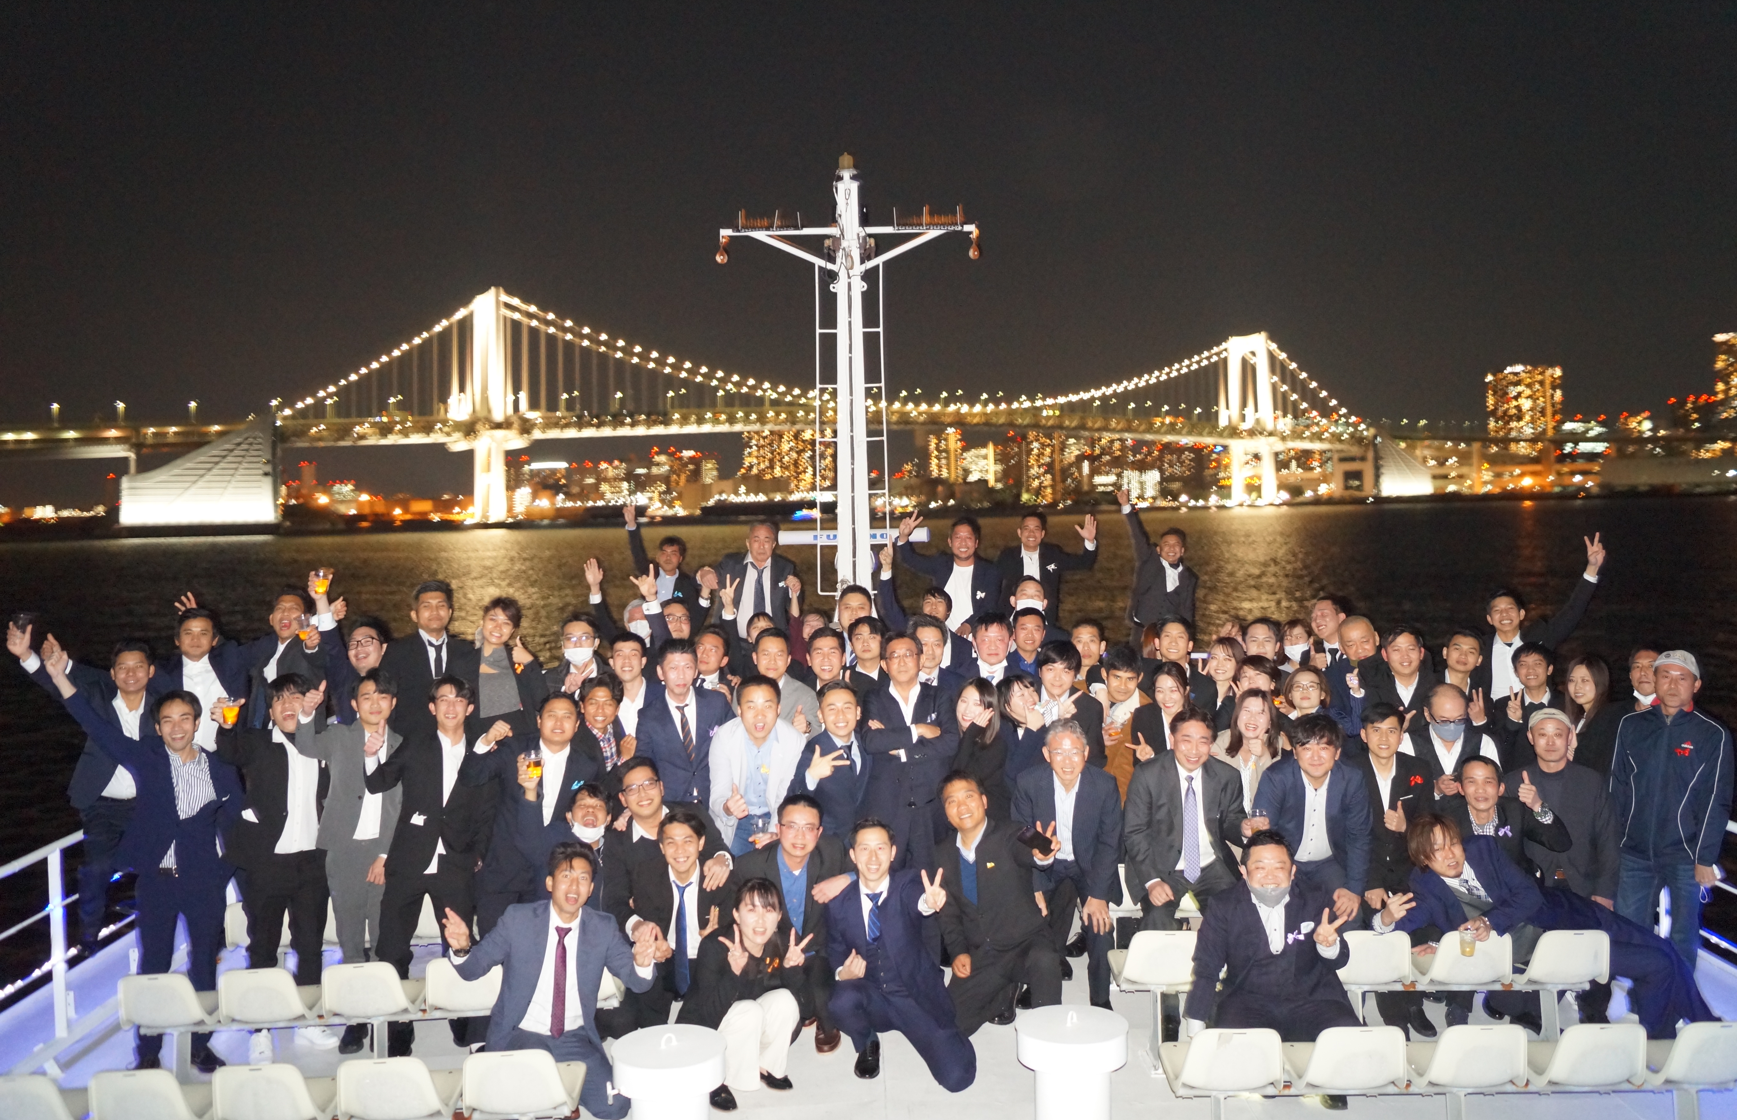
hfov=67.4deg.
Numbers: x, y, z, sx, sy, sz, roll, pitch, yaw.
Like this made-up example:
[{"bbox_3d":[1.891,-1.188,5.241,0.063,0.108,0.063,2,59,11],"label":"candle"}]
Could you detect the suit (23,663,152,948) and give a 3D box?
[{"bbox_3d":[-3.799,1.250,6.400,0.660,1.460,0.400,-2,3,-23],"label":"suit"}]

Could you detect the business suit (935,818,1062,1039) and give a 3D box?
[{"bbox_3d":[0.589,1.688,5.980,0.570,1.000,0.580,-1,2,6],"label":"business suit"}]

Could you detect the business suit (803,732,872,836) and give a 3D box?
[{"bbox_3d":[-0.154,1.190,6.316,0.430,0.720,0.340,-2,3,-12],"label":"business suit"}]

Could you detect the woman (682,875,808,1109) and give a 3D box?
[{"bbox_3d":[-0.528,1.795,5.639,0.570,0.880,0.660,-1,2,-7],"label":"woman"}]

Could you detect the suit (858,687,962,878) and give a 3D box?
[{"bbox_3d":[0.197,1.362,6.420,0.500,1.450,0.360,-1,3,1],"label":"suit"}]

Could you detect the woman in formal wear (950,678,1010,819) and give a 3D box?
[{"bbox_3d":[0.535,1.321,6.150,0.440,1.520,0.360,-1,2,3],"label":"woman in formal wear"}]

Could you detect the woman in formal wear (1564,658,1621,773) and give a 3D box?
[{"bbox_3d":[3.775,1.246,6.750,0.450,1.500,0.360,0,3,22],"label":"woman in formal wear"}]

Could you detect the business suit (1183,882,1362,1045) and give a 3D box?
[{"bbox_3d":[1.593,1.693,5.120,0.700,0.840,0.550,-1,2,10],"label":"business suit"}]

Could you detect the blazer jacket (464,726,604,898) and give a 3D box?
[{"bbox_3d":[-1.527,1.155,5.986,0.660,0.750,0.400,-2,3,-12],"label":"blazer jacket"}]

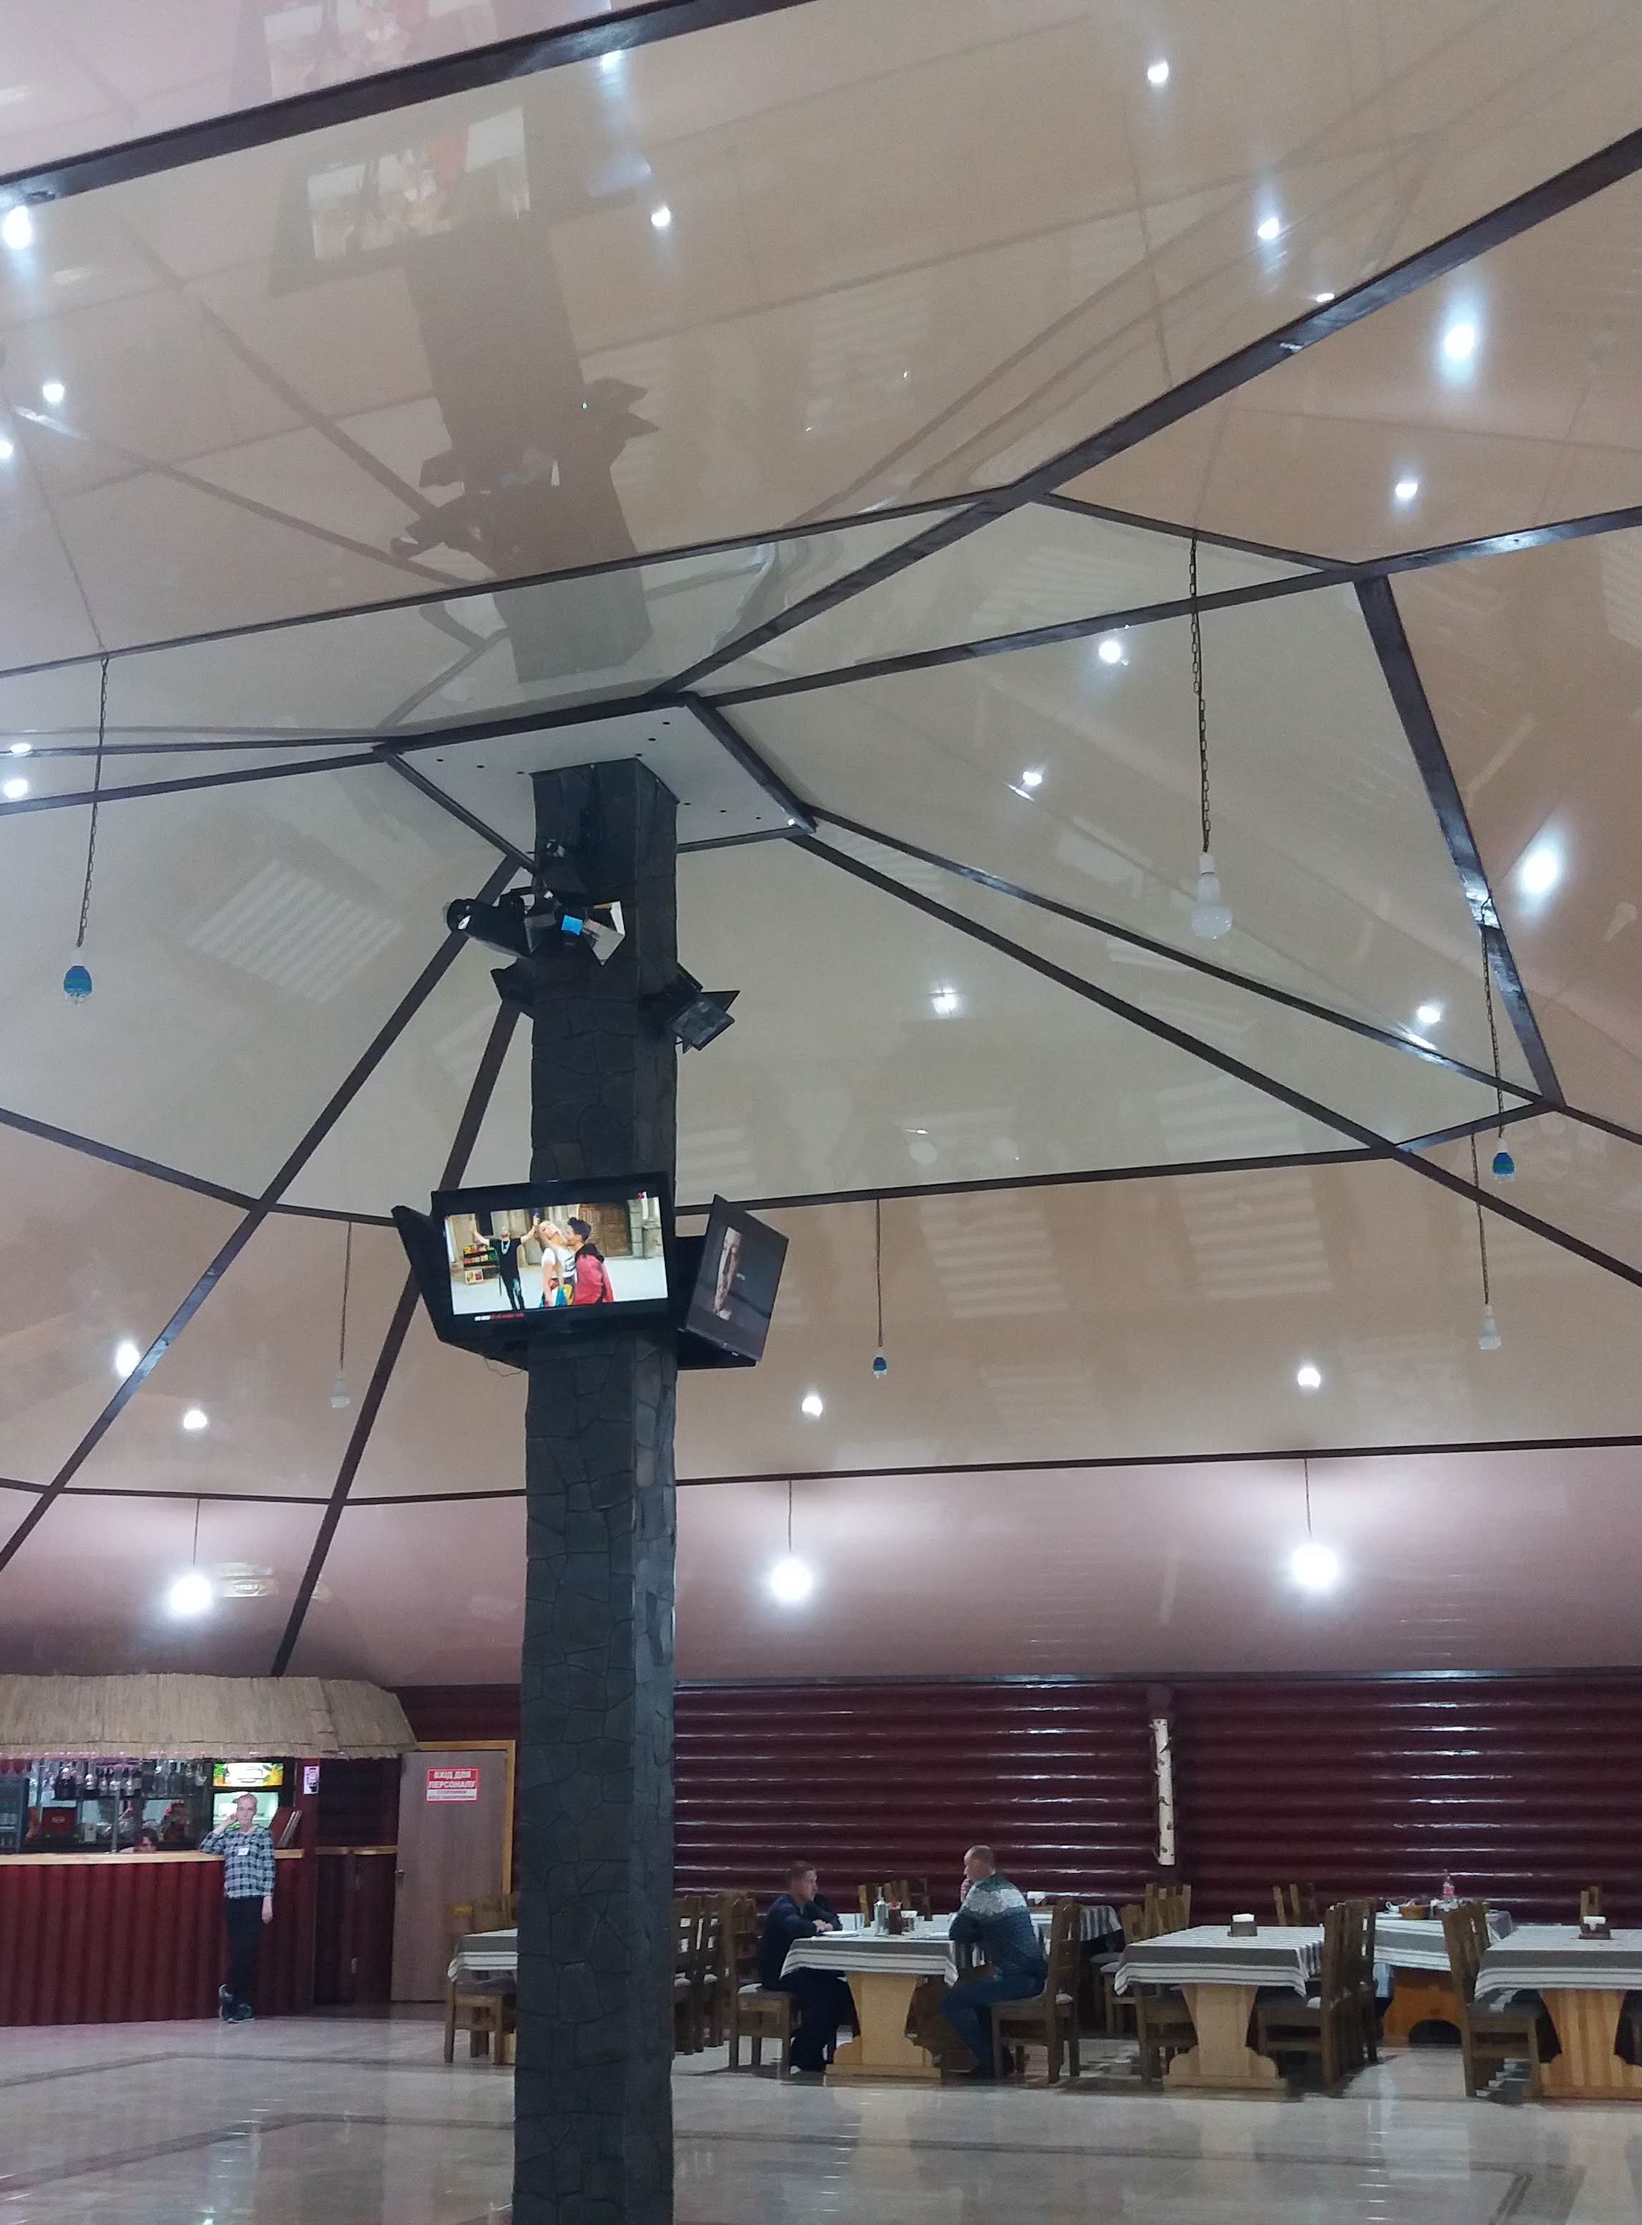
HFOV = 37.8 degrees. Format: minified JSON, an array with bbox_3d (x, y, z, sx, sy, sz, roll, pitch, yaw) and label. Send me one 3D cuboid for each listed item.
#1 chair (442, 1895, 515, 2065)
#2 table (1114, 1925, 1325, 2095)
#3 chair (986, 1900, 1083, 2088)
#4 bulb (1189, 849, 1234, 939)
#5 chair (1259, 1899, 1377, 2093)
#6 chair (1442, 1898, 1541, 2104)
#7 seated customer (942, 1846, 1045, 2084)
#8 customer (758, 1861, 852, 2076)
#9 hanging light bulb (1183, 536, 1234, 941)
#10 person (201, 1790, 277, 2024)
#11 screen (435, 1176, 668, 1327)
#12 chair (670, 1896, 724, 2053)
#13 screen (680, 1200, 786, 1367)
[{"bbox_3d":[-2.135,5.648,15.648,0.480,1.000,0.450,-6,-17,19],"label":"chair"},{"bbox_3d":[2.509,5.257,14.135,0.970,0.760,1.820,-6,-16,19],"label":"table"},{"bbox_3d":[1.279,5.271,14.411,0.480,1.000,0.450,-6,-17,19],"label":"chair"},{"bbox_3d":[0.997,-0.552,6.145,0.105,0.235,0.105,0,-16,0],"label":"bulb"},{"bbox_3d":[2.745,5.014,13.725,0.500,1.000,0.430,-6,-16,19],"label":"chair"},{"bbox_3d":[3.727,4.904,13.338,0.500,1.000,0.430,-6,-16,19],"label":"chair"},{"bbox_3d":[1.055,5.143,14.540,0.660,1.330,0.520,-6,-17,19],"label":"seated customer"},{"bbox_3d":[-0.085,5.354,15.088,0.650,1.230,0.500,-6,-17,19],"label":"customer"},{"bbox_3d":[0.881,-0.871,5.538,0.088,0.993,0.088,-6,-16,19],"label":"hanging light bulb"},{"bbox_3d":[-4.535,6.224,18.849,0.570,1.680,0.360,0,-16,-3],"label":"person"},{"bbox_3d":[-0.928,0.509,8.463,0.890,0.515,0.080,-6,-4,19],"label":"screen"},{"bbox_3d":[-0.941,5.841,16.356,0.480,1.000,0.450,-6,-17,19],"label":"chair"},{"bbox_3d":[-0.337,0.618,8.849,0.080,0.485,0.830,9,-11,23],"label":"screen"}]

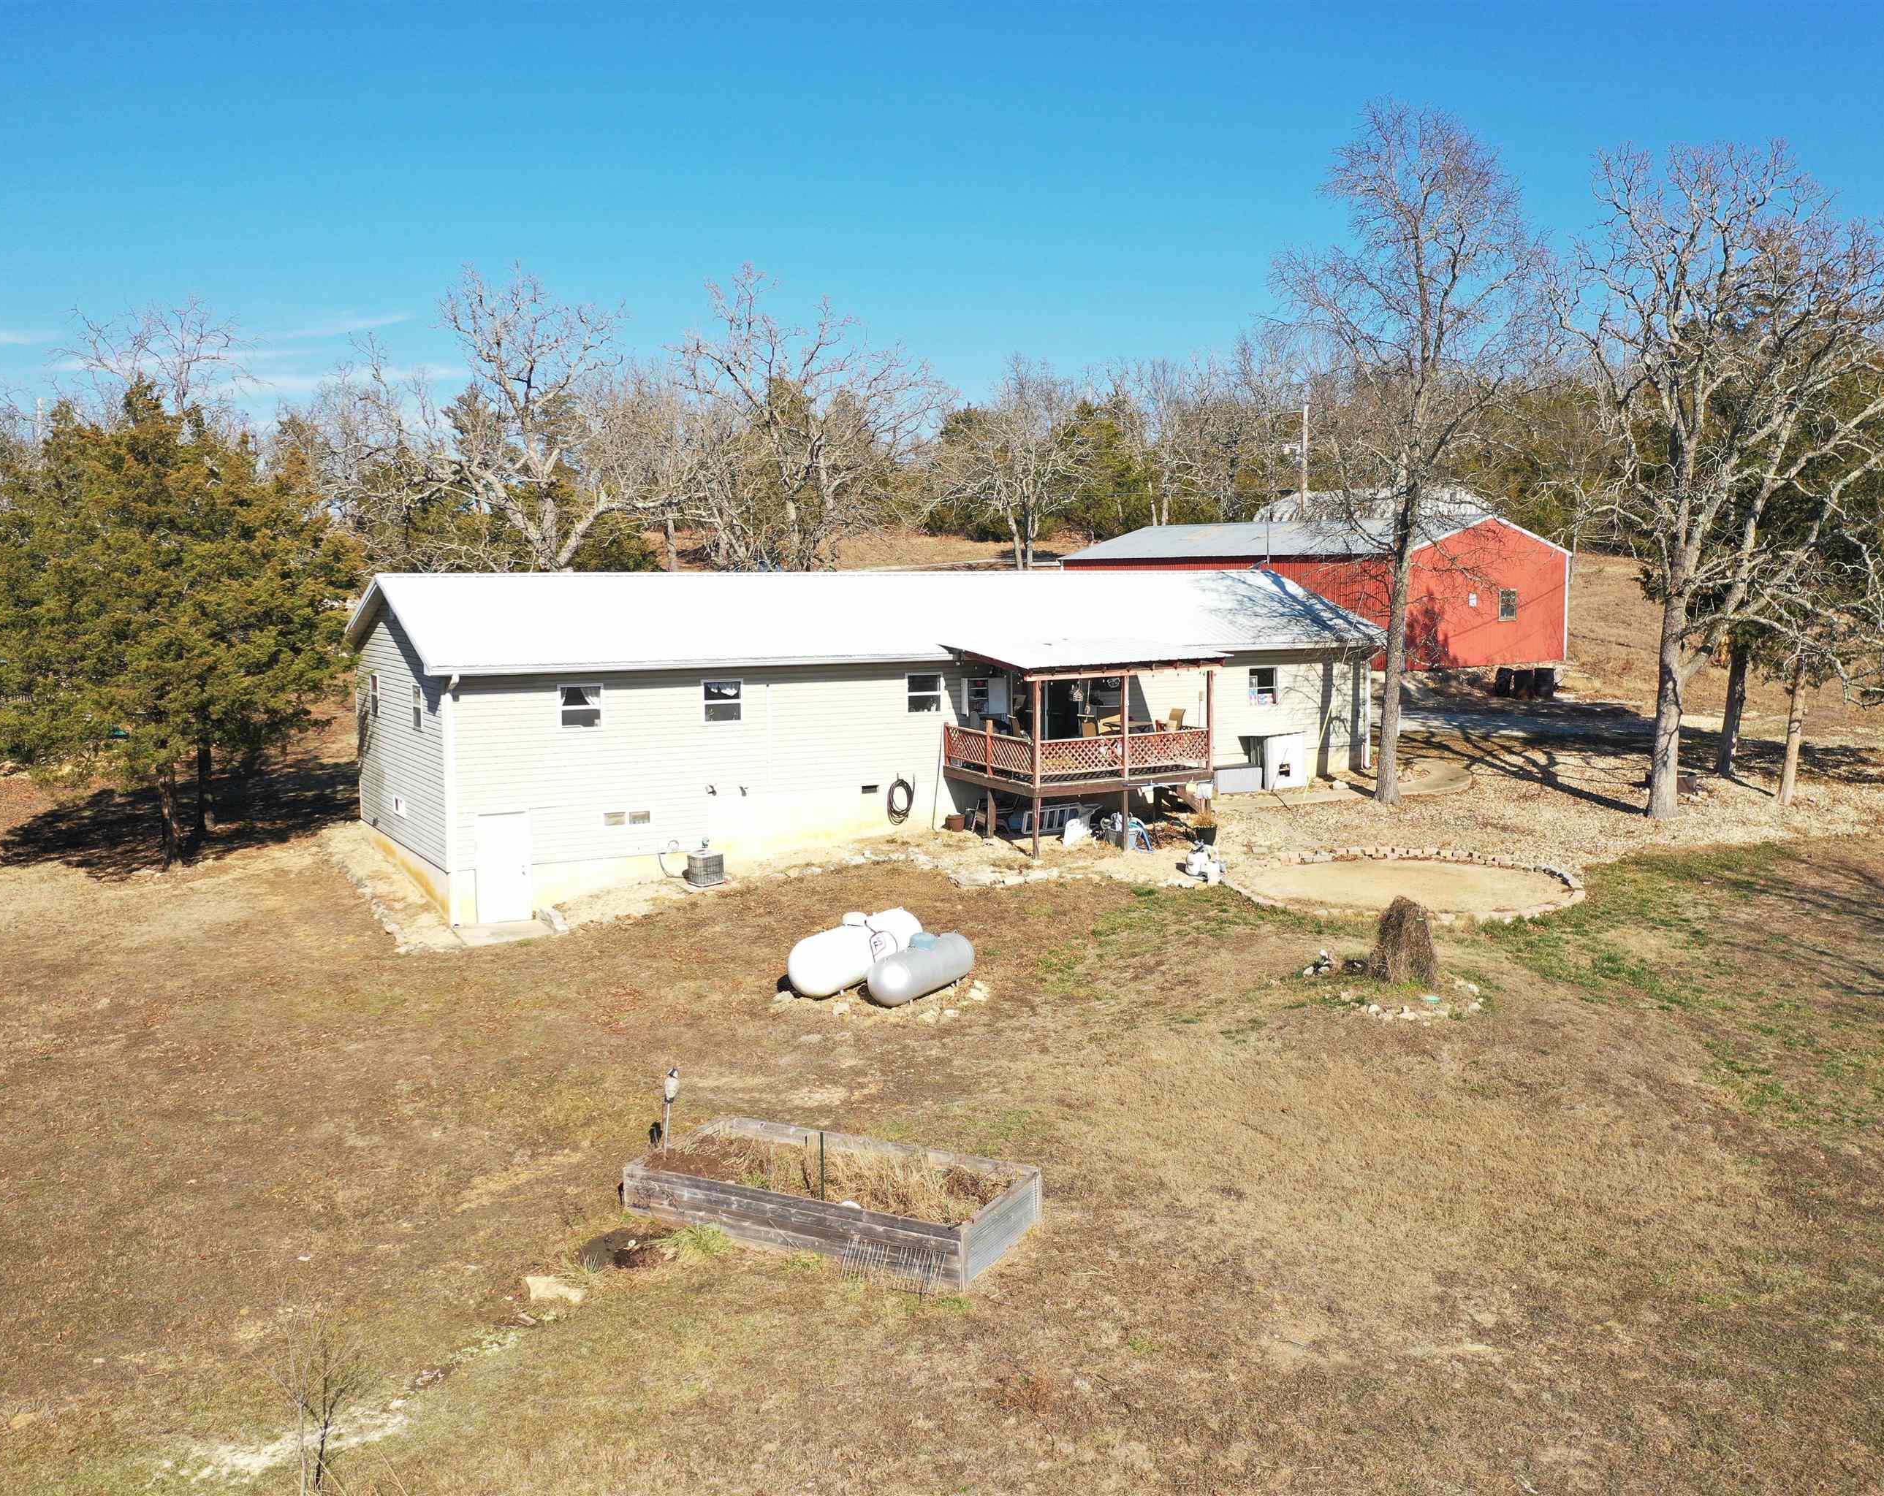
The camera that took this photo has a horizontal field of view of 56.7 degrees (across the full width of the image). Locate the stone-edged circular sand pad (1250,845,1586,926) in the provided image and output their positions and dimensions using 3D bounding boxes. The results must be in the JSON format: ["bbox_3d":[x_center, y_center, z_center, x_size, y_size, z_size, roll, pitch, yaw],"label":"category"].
[{"bbox_3d":[9.436,2.729,34.600,6.500,0.320,6.300,0,6,0],"label":"stone-edged circular sand pad"}]

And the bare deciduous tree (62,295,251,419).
[{"bbox_3d":[-24.490,-7.463,54.358,6.600,12.992,6.400,-3,6,-24],"label":"bare deciduous tree"}]

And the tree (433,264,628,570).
[{"bbox_3d":[-12.564,-7.915,53.335,6.400,13.453,6.200,-1,6,-13],"label":"tree"}]

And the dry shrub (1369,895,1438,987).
[{"bbox_3d":[7.870,3.222,29.732,1.100,1.383,1.050,1,6,15],"label":"dry shrub"}]

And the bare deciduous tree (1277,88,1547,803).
[{"bbox_3d":[10.764,-6.691,40.209,6.300,16.009,6.000,1,6,15],"label":"bare deciduous tree"}]

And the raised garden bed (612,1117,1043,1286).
[{"bbox_3d":[-1.379,5.671,22.146,4.806,0.663,2.226,3,6,27],"label":"raised garden bed"}]

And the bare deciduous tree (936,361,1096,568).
[{"bbox_3d":[3.298,-11.574,75.481,6.700,10.501,6.400,0,6,2],"label":"bare deciduous tree"}]

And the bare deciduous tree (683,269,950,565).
[{"bbox_3d":[-4.484,-9.659,60.322,9.600,13.714,8.800,-1,6,-4],"label":"bare deciduous tree"}]

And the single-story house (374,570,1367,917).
[{"bbox_3d":[-1.156,-0.810,41.901,23.731,6.718,10.233,-3,6,-29],"label":"single-story house"}]

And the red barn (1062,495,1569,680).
[{"bbox_3d":[13.875,-6.091,67.238,10.082,5.168,16.934,-5,7,-38],"label":"red barn"}]

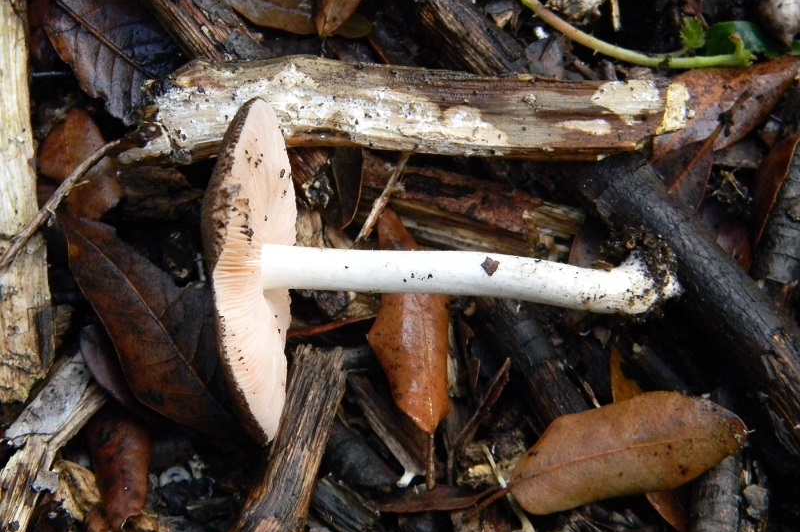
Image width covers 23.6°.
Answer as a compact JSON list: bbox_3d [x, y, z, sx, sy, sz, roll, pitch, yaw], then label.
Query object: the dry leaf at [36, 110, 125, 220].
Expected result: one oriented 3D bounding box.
[{"bbox_3d":[-0.082,-0.026,0.492,0.019,0.008,0.029,-18,78,-4],"label":"dry leaf"}]

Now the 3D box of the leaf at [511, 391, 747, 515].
[{"bbox_3d":[0.056,0.045,0.465,0.059,0.009,0.024,-13,78,-3],"label":"leaf"}]

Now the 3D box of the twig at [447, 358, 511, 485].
[{"bbox_3d":[0.019,0.038,0.472,0.006,0.007,0.034,26,79,6],"label":"twig"}]

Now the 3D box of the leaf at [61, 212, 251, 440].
[{"bbox_3d":[-0.061,0.015,0.486,0.031,0.014,0.074,-40,80,-8],"label":"leaf"}]

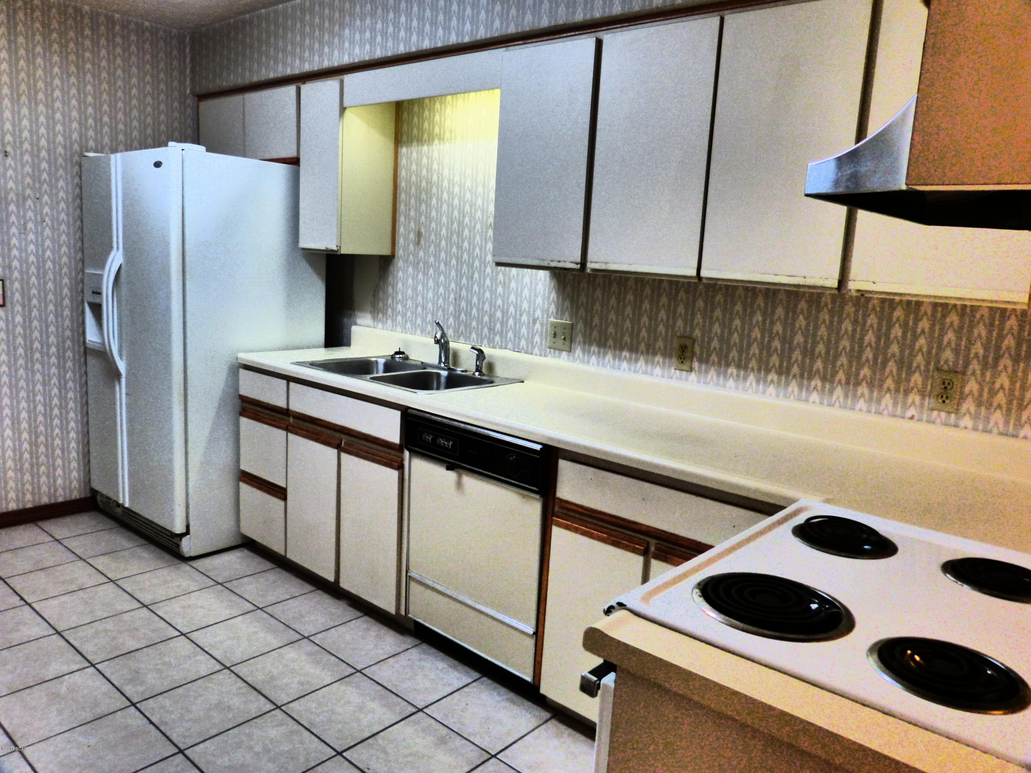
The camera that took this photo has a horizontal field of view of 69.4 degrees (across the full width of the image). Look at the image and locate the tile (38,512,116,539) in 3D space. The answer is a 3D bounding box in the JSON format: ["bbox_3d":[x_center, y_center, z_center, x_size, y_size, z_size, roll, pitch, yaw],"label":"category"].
[{"bbox_3d":[-2.142,0.686,3.674,0.304,0.010,0.300,11,12,40],"label":"tile"}]

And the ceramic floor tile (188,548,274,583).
[{"bbox_3d":[-1.250,0.794,3.300,0.304,0.010,0.279,11,12,40],"label":"ceramic floor tile"}]

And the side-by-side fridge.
[{"bbox_3d":[-1.555,-0.201,3.702,0.893,1.792,0.800,11,12,40],"label":"side-by-side fridge"}]

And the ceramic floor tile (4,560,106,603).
[{"bbox_3d":[-1.871,0.799,3.051,0.304,0.010,0.300,11,12,40],"label":"ceramic floor tile"}]

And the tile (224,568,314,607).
[{"bbox_3d":[-1.016,0.838,3.102,0.304,0.010,0.279,11,12,40],"label":"tile"}]

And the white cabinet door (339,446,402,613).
[{"bbox_3d":[-0.530,0.516,2.719,0.338,0.560,0.023,11,12,40],"label":"white cabinet door"}]

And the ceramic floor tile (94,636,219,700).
[{"bbox_3d":[-1.177,0.941,2.478,0.299,0.010,0.299,12,12,39],"label":"ceramic floor tile"}]

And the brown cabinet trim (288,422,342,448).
[{"bbox_3d":[-0.798,0.193,2.976,0.346,0.045,0.024,12,12,39],"label":"brown cabinet trim"}]

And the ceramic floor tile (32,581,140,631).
[{"bbox_3d":[-1.637,0.843,2.853,0.304,0.010,0.300,11,12,40],"label":"ceramic floor tile"}]

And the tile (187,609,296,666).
[{"bbox_3d":[-0.980,0.916,2.710,0.299,0.010,0.299,12,12,39],"label":"tile"}]

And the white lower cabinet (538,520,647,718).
[{"bbox_3d":[0.218,0.683,2.132,0.317,0.562,0.025,11,12,40],"label":"white lower cabinet"}]

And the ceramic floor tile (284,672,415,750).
[{"bbox_3d":[-0.507,0.996,2.293,0.304,0.010,0.301,11,12,40],"label":"ceramic floor tile"}]

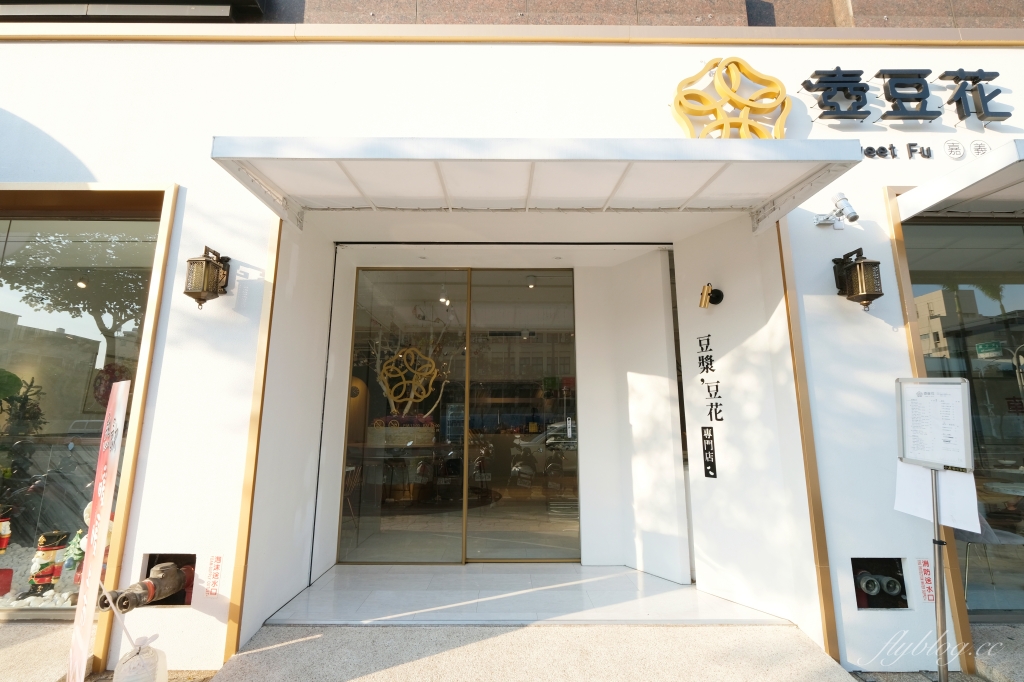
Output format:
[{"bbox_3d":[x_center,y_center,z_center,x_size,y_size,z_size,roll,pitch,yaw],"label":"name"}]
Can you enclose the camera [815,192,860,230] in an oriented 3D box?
[{"bbox_3d":[2.139,-0.837,2.802,0.200,0.220,0.220,0,-10,0],"label":"camera"}]

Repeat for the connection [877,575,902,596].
[{"bbox_3d":[2.241,1.450,2.525,0.100,0.105,0.120,0,-10,0],"label":"connection"}]

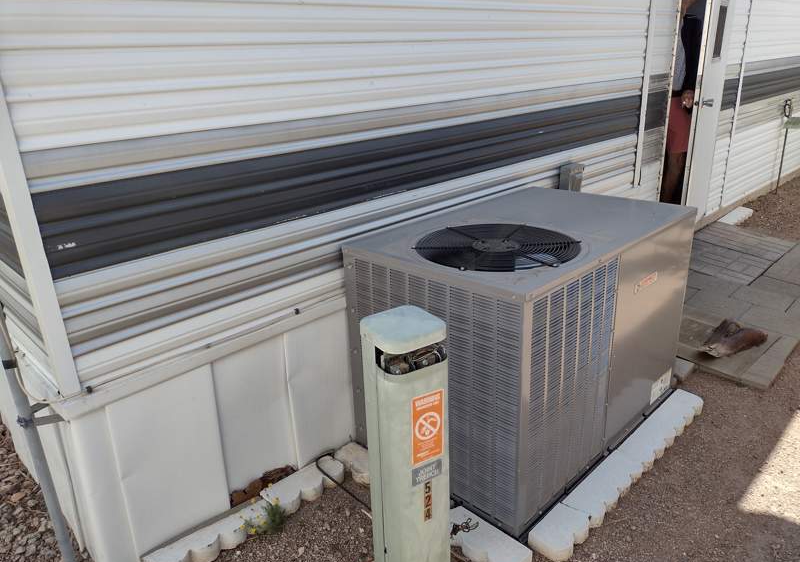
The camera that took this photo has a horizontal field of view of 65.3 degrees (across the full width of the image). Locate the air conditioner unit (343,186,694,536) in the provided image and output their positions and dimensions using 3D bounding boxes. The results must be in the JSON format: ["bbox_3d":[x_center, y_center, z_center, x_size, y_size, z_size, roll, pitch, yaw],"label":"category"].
[{"bbox_3d":[0.534,0.189,2.625,0.808,0.860,1.251,17,28,42],"label":"air conditioner unit"}]

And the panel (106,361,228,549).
[{"bbox_3d":[-0.751,0.603,2.099,0.022,0.598,0.341,17,28,42],"label":"panel"}]

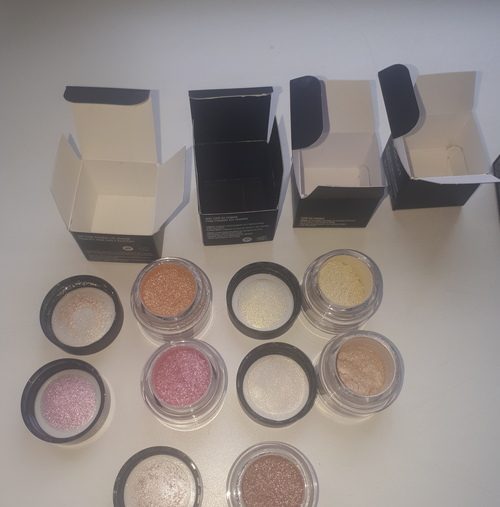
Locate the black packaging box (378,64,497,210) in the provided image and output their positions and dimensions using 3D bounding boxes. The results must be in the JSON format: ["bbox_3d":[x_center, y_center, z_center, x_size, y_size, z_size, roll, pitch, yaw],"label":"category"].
[{"bbox_3d":[0.090,-0.052,0.260,0.052,0.068,0.051,-3,67,-2],"label":"black packaging box"}]

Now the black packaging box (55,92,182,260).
[{"bbox_3d":[-0.057,-0.033,0.249,0.054,0.070,0.052,2,67,0],"label":"black packaging box"}]

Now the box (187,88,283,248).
[{"bbox_3d":[-0.007,-0.039,0.251,0.041,0.072,0.041,-5,67,-3],"label":"box"}]

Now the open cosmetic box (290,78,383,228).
[{"bbox_3d":[0.041,-0.047,0.256,0.044,0.071,0.051,1,67,0],"label":"open cosmetic box"}]

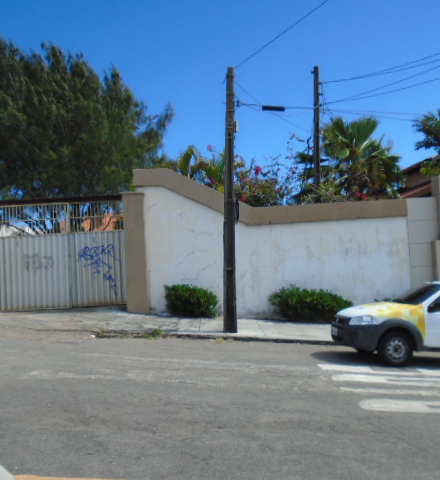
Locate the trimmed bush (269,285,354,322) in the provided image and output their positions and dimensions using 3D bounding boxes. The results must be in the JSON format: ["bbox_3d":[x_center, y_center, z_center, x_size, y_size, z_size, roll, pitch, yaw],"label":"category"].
[{"bbox_3d":[2.335,1.638,12.400,2.050,0.950,1.100,-3,-2,0],"label":"trimmed bush"}]

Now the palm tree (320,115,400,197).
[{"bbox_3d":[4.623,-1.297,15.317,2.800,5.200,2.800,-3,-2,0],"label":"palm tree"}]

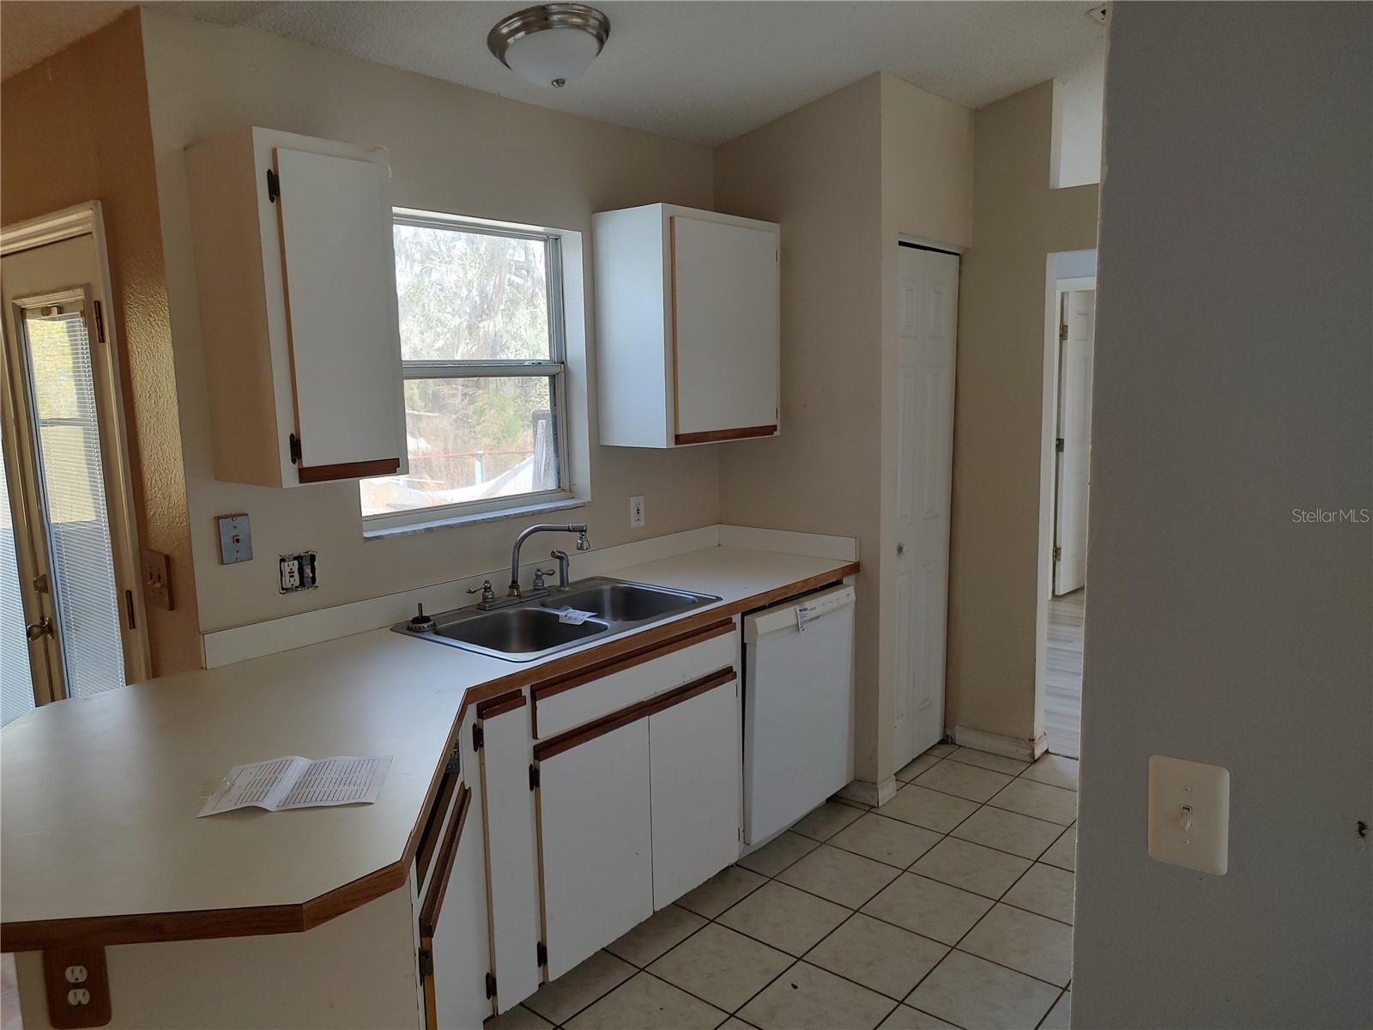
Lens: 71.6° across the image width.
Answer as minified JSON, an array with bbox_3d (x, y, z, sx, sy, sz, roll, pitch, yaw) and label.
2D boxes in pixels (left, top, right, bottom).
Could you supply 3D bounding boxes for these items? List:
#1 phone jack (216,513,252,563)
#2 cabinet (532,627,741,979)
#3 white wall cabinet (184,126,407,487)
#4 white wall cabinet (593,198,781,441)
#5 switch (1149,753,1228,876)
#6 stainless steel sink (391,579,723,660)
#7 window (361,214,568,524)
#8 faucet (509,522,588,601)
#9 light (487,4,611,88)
[{"bbox_3d":[-1.107,0.059,2.335,0.013,0.114,0.073,5,10,40],"label":"phone jack"},{"bbox_3d":[-0.326,0.742,2.852,0.605,0.840,0.845,5,10,40],"label":"cabinet"},{"bbox_3d":[-0.915,-0.464,2.255,0.335,0.755,0.319,5,10,40],"label":"white wall cabinet"},{"bbox_3d":[0.029,-0.646,3.363,0.325,0.766,0.642,5,10,40],"label":"white wall cabinet"},{"bbox_3d":[0.559,0.334,1.061,0.079,0.122,0.012,5,10,40],"label":"switch"},{"bbox_3d":[-0.357,0.367,2.809,0.560,0.185,0.838,5,10,40],"label":"stainless steel sink"},{"bbox_3d":[-0.698,-0.444,2.935,0.065,0.885,0.835,5,10,40],"label":"window"},{"bbox_3d":[-0.430,0.153,2.948,0.255,0.225,0.060,-1,8,5],"label":"faucet"},{"bbox_3d":[-0.357,-1.226,2.575,0.332,0.138,0.332,-9,2,0],"label":"light"}]

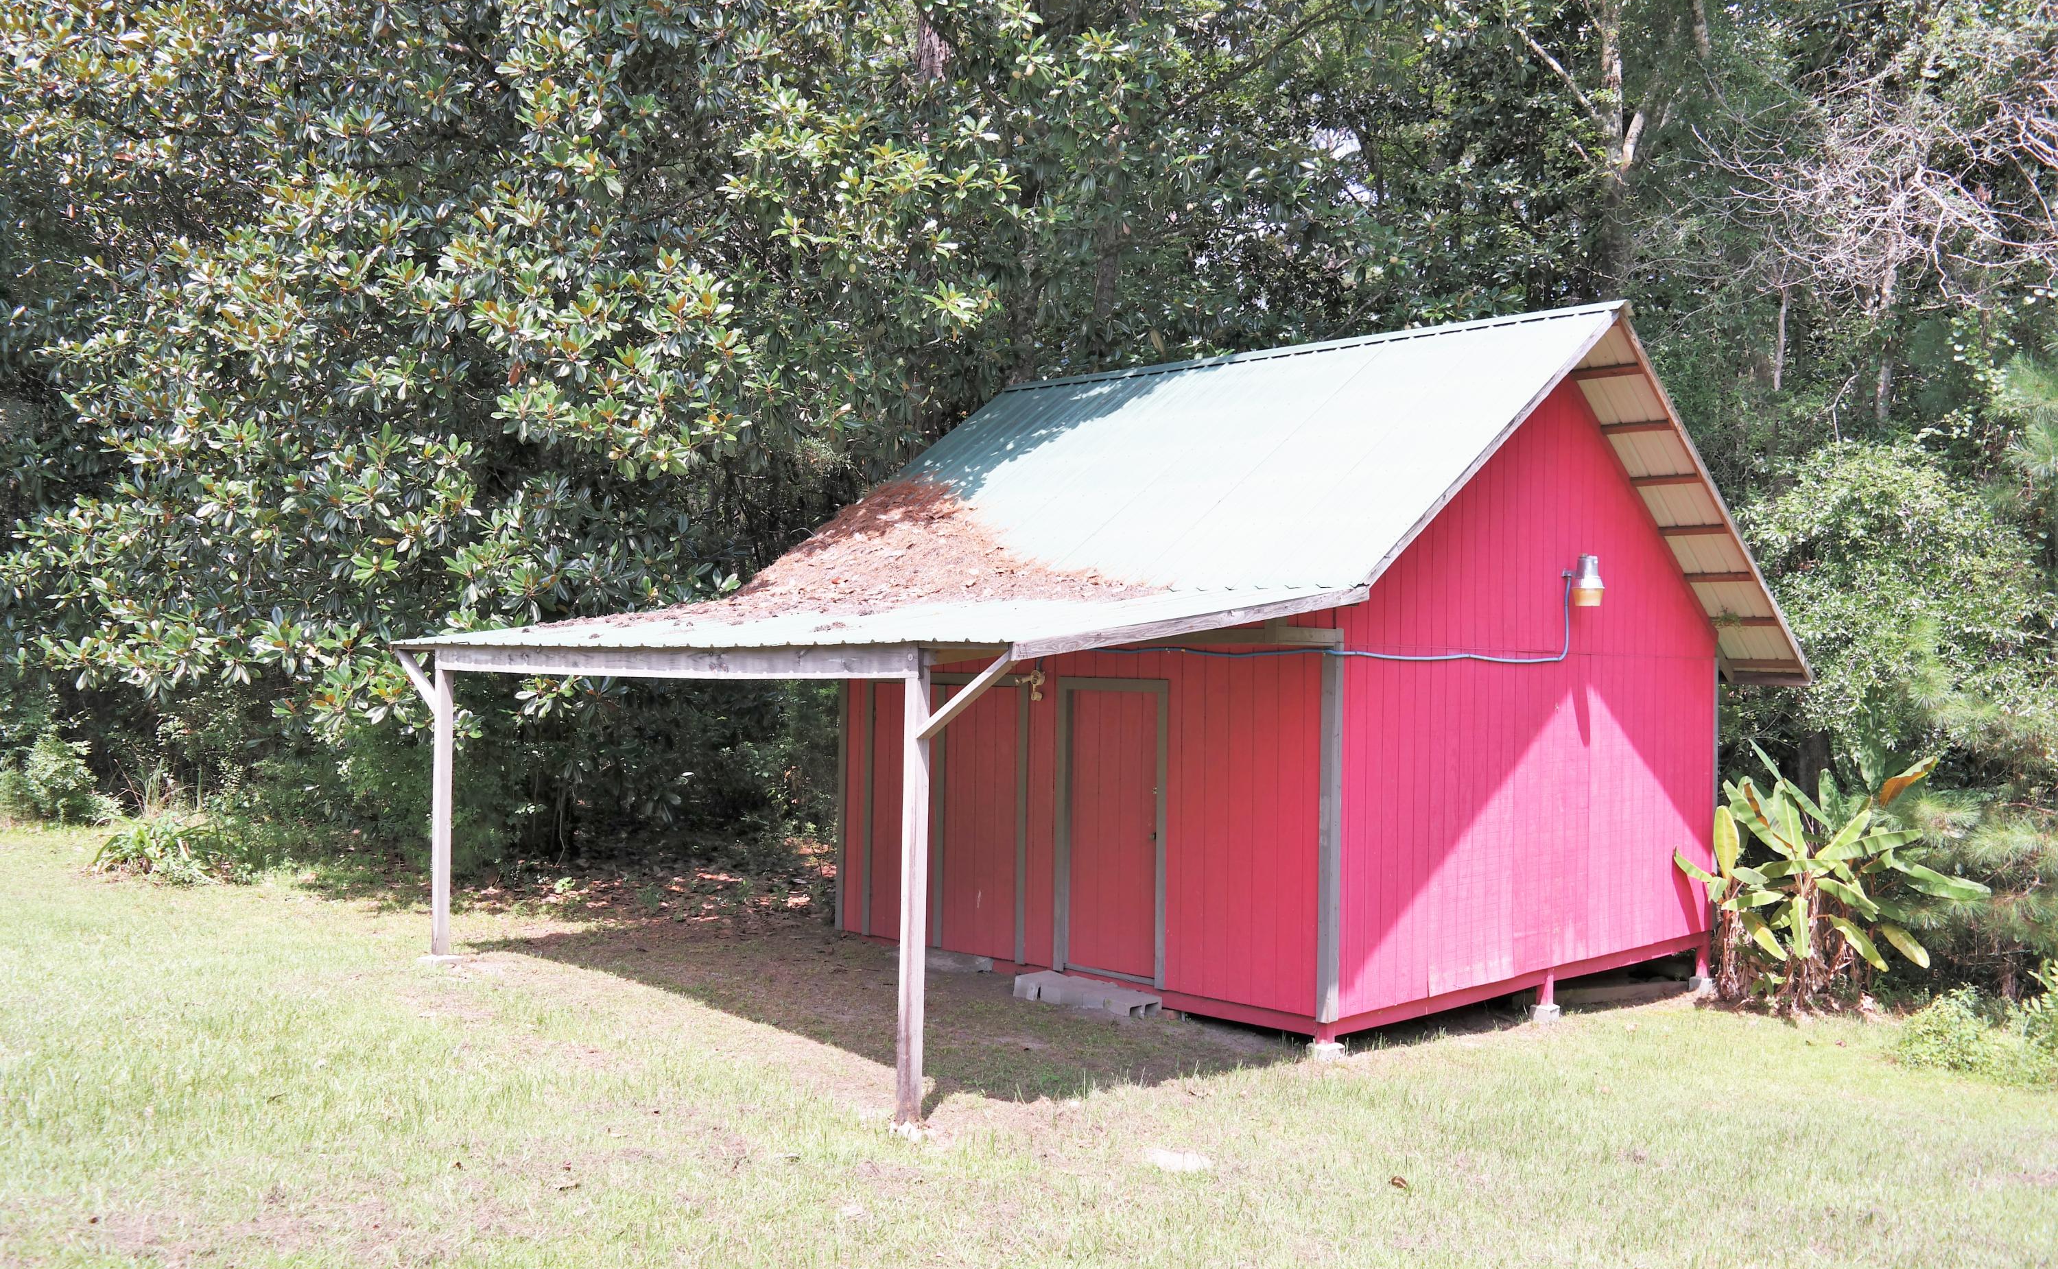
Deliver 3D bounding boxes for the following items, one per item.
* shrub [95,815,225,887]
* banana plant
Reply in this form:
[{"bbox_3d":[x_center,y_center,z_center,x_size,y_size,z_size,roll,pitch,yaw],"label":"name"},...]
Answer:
[{"bbox_3d":[-8.250,1.990,14.600,1.200,0.600,1.050,1,-2,0],"label":"shrub"},{"bbox_3d":[7.330,2.190,14.250,2.600,2.350,2.300,1,-2,0],"label":"banana plant"}]

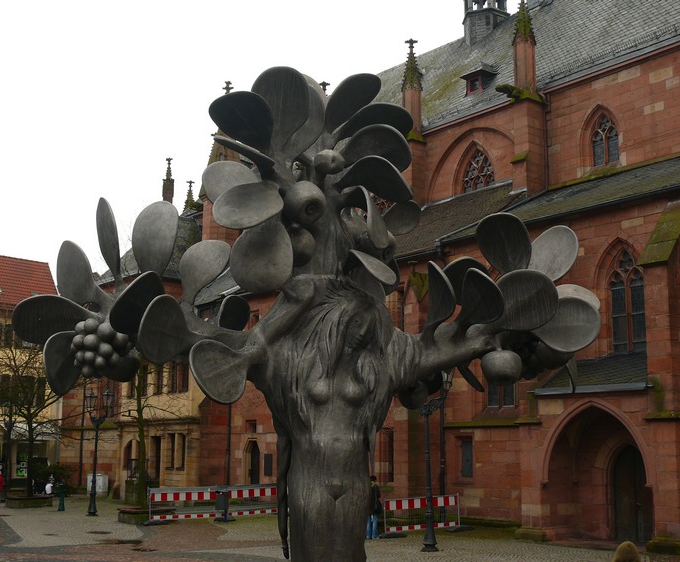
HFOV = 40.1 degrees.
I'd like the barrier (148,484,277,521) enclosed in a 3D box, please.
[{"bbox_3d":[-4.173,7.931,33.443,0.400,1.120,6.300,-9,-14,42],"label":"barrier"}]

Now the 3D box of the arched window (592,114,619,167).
[{"bbox_3d":[10.305,-5.434,36.149,0.300,2.050,1.200,9,-13,-39],"label":"arched window"}]

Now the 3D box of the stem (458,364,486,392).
[{"bbox_3d":[0.702,0.522,4.988,0.050,0.200,0.080,-44,-6,0],"label":"stem"}]

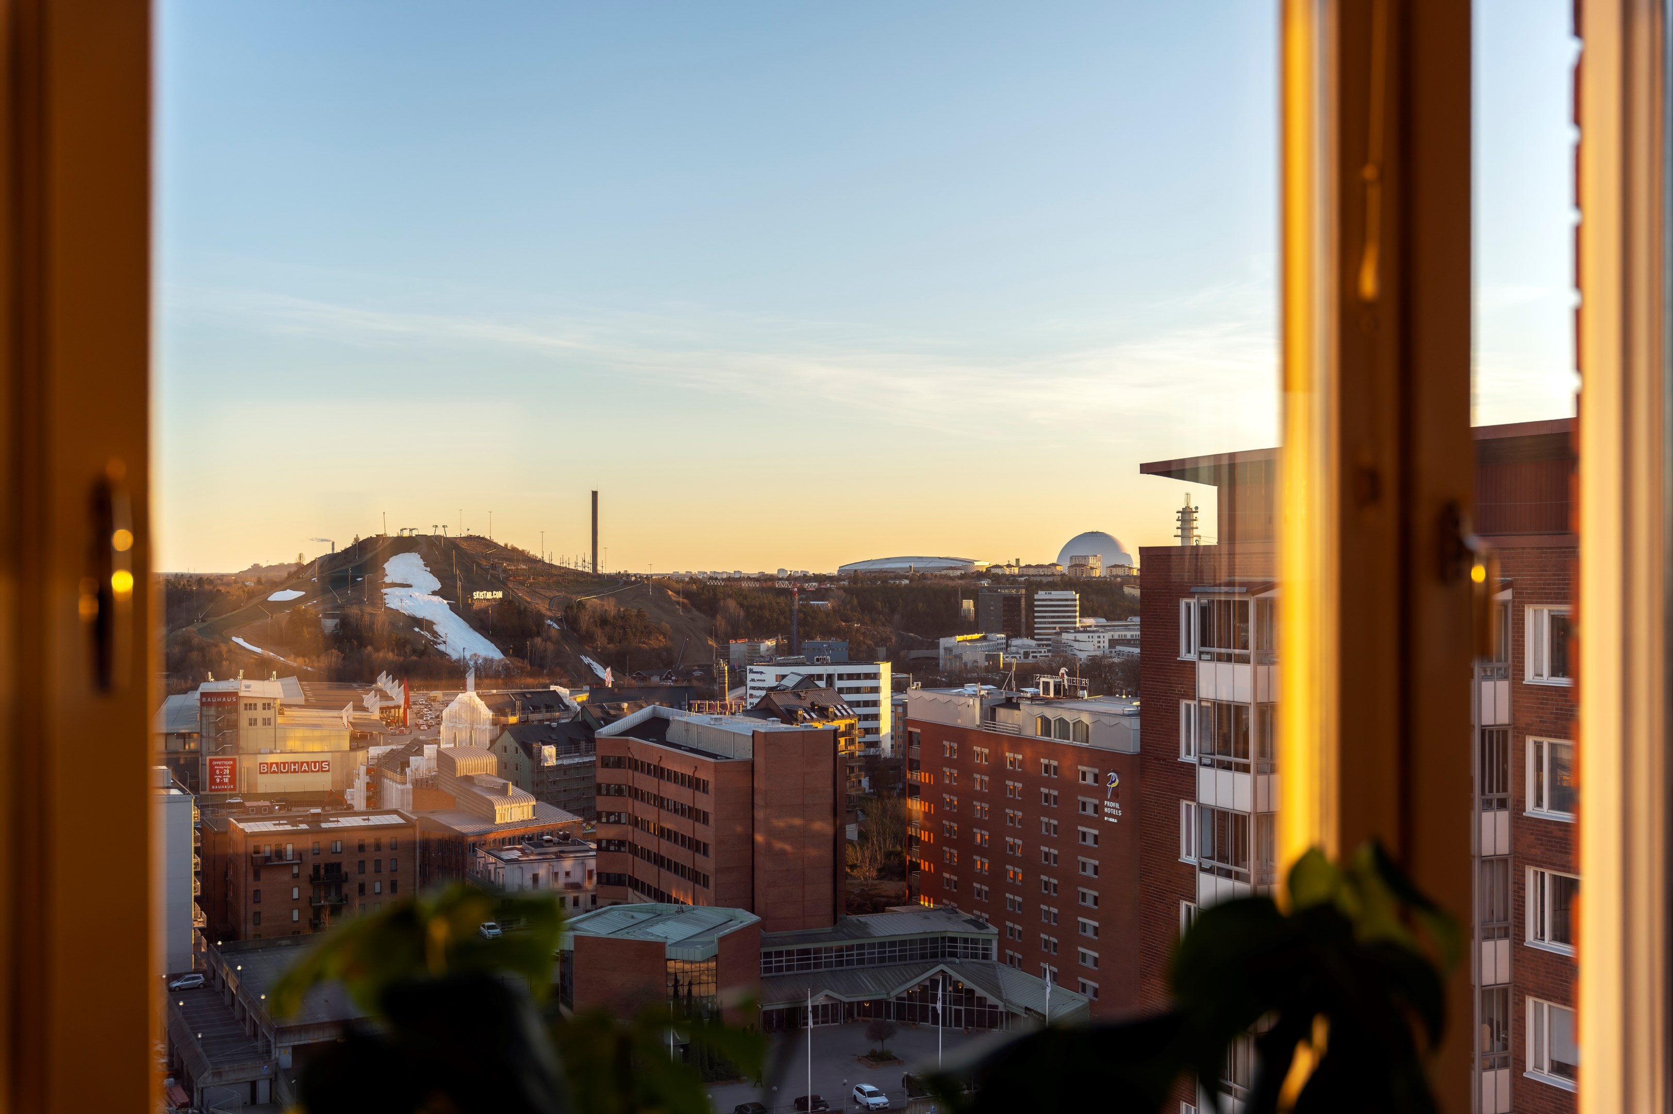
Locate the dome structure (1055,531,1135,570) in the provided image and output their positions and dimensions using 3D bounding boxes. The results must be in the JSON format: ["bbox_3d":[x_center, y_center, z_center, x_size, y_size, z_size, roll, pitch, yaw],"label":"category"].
[{"bbox_3d":[368.090,6.350,2579.940,110.000,85.000,110.000,0,-1,8],"label":"dome structure"}]

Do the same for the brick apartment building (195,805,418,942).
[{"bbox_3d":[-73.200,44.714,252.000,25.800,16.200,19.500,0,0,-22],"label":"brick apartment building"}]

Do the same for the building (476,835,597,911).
[{"bbox_3d":[-39.280,43.360,244.980,15.500,8.900,13.500,0,-1,-24],"label":"building"}]

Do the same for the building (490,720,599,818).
[{"bbox_3d":[-48.800,37.853,306.000,11.000,18.700,22.000,0,0,30],"label":"building"}]

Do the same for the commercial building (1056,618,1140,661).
[{"bbox_3d":[160.910,48.760,1084.560,60.000,24.000,35.000,0,-1,-18],"label":"commercial building"}]

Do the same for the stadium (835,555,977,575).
[{"bbox_3d":[112.870,20.480,2719.820,208.000,42.000,170.000,0,-1,10],"label":"stadium"}]

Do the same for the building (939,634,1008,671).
[{"bbox_3d":[86.000,59.822,1135.000,32.000,20.700,32.000,0,0,27],"label":"building"}]

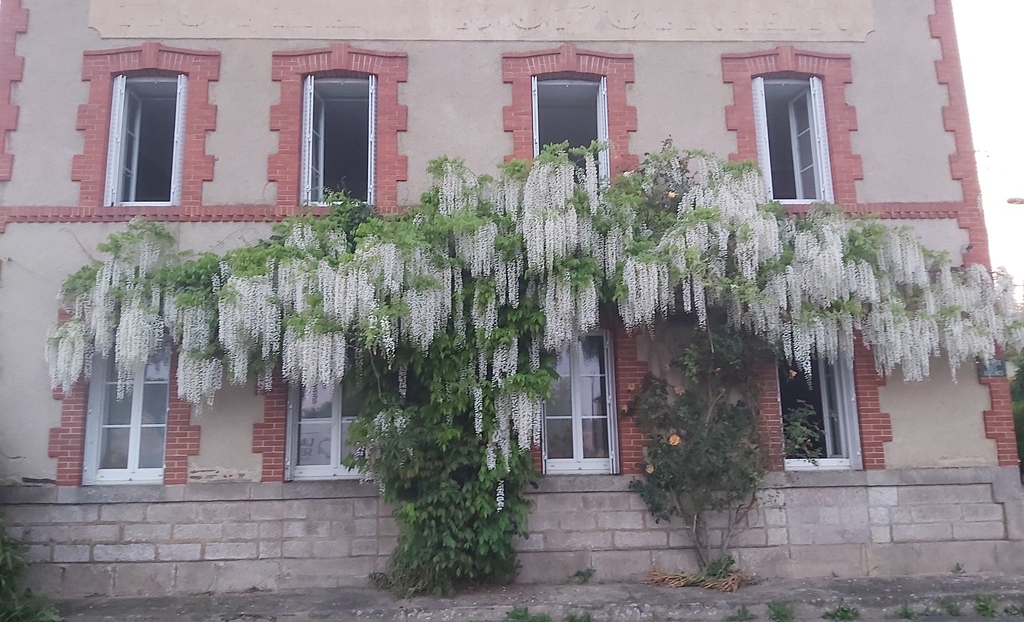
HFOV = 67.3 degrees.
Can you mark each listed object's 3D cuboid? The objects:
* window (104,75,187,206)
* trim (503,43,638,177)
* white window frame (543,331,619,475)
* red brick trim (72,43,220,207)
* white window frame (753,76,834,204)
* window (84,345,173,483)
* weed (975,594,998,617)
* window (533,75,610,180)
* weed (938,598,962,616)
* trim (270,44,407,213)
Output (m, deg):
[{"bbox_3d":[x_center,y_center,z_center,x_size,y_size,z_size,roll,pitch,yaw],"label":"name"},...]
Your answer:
[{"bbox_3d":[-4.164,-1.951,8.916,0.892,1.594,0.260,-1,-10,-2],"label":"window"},{"bbox_3d":[0.701,-2.233,9.301,1.615,2.094,0.180,-1,-11,-3],"label":"trim"},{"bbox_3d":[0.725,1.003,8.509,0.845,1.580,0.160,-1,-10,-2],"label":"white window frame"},{"bbox_3d":[-4.173,-2.129,8.836,1.546,1.970,0.160,-1,-10,-2],"label":"red brick trim"},{"bbox_3d":[3.429,-2.091,9.433,0.896,1.676,0.240,-1,-11,-3],"label":"white window frame"},{"bbox_3d":[-4.098,1.063,8.331,0.866,1.584,0.170,-1,-10,-2],"label":"window"},{"bbox_3d":[4.466,2.776,7.239,0.232,0.186,0.190,-1,-11,-3],"label":"weed"},{"bbox_3d":[0.710,-2.056,9.307,0.915,1.667,0.240,-1,-11,-3],"label":"window"},{"bbox_3d":[3.939,2.645,6.910,0.202,0.124,0.170,-1,-10,-2],"label":"weed"},{"bbox_3d":[-2.048,-2.199,9.173,1.606,2.084,0.180,-1,-11,-3],"label":"trim"}]

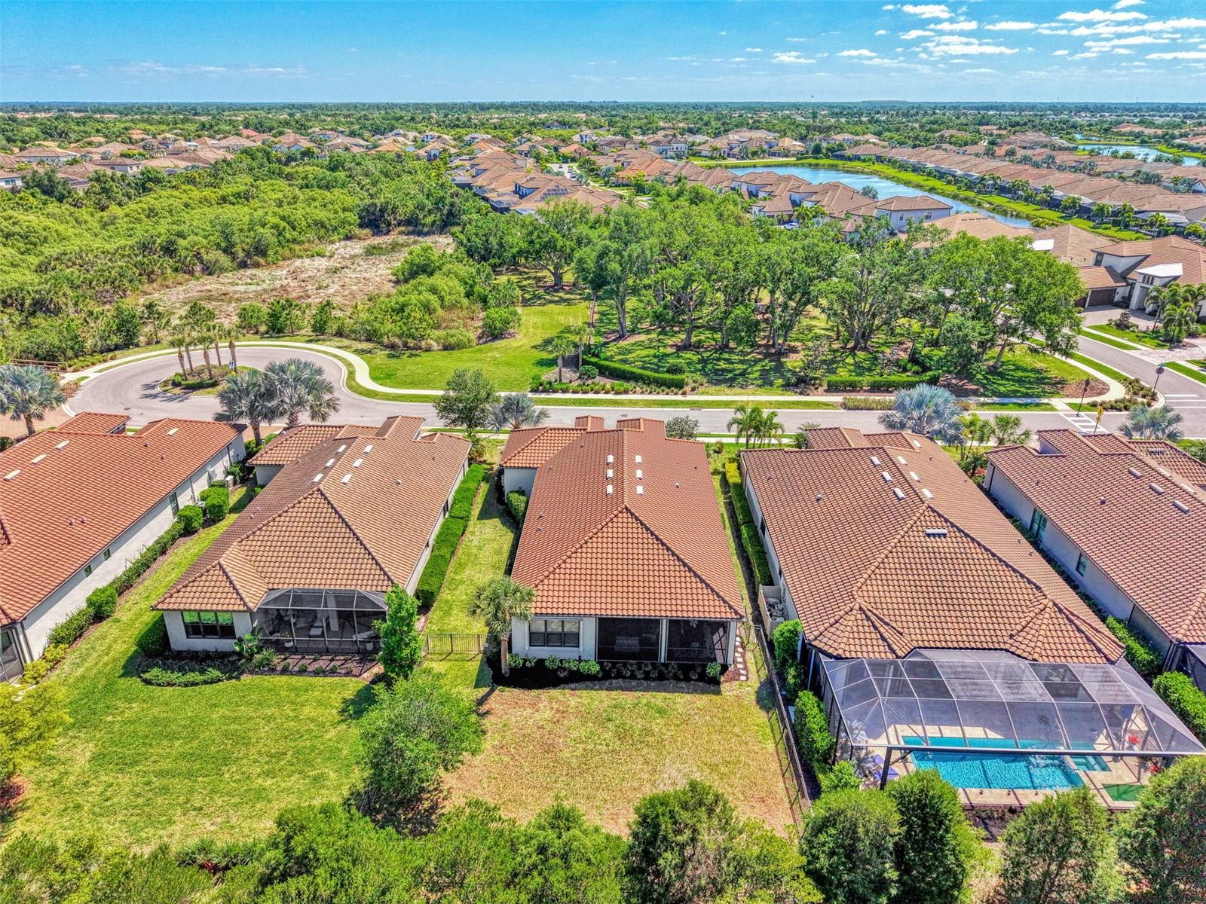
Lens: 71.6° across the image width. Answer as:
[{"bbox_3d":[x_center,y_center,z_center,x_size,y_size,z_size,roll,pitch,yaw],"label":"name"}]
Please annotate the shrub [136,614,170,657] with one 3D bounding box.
[{"bbox_3d":[-26.163,10.671,48.628,1.750,1.600,1.900,0,23,0],"label":"shrub"}]

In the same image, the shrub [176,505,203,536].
[{"bbox_3d":[-30.069,4.996,60.998,1.700,1.900,1.700,0,23,0],"label":"shrub"}]

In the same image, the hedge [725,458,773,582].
[{"bbox_3d":[10.650,5.198,61.785,1.200,1.550,20.000,1,23,2],"label":"hedge"}]

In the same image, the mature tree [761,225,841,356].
[{"bbox_3d":[23.500,-19.463,101.150,9.600,15.200,9.600,0,23,0],"label":"mature tree"}]

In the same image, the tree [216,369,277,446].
[{"bbox_3d":[-32.136,-3.890,76.199,5.700,7.200,5.700,0,23,0],"label":"tree"}]

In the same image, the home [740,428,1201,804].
[{"bbox_3d":[18.667,5.468,52.345,16.300,7.000,36.300,0,23,1],"label":"home"}]

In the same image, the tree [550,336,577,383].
[{"bbox_3d":[-4.416,-10.240,92.765,2.910,5.360,2.910,0,23,0],"label":"tree"}]

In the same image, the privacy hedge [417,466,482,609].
[{"bbox_3d":[-10.500,5.367,59.949,1.350,1.300,19.200,1,23,1],"label":"privacy hedge"}]

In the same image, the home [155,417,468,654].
[{"bbox_3d":[-19.209,3.303,57.890,16.200,6.700,26.400,0,23,1],"label":"home"}]

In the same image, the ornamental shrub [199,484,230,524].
[{"bbox_3d":[-29.802,4.010,64.432,2.200,1.700,2.400,0,23,0],"label":"ornamental shrub"}]

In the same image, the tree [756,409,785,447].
[{"bbox_3d":[14.879,-1.931,75.663,2.800,4.000,2.800,0,23,0],"label":"tree"}]

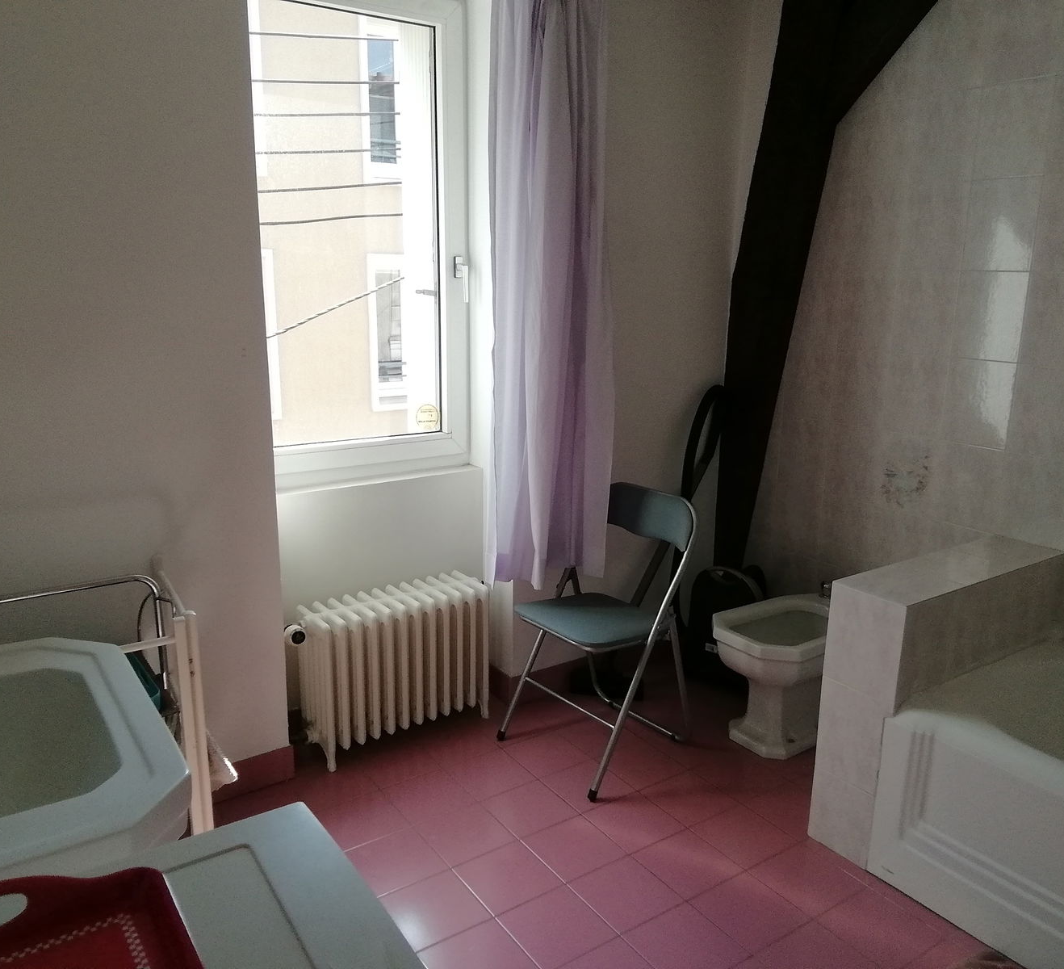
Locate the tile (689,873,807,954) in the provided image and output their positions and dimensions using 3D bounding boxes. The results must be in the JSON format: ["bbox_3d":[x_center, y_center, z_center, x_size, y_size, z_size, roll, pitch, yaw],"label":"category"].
[{"bbox_3d":[0.497,0.981,2.057,0.198,0.010,0.198,-8,17,-34],"label":"tile"}]

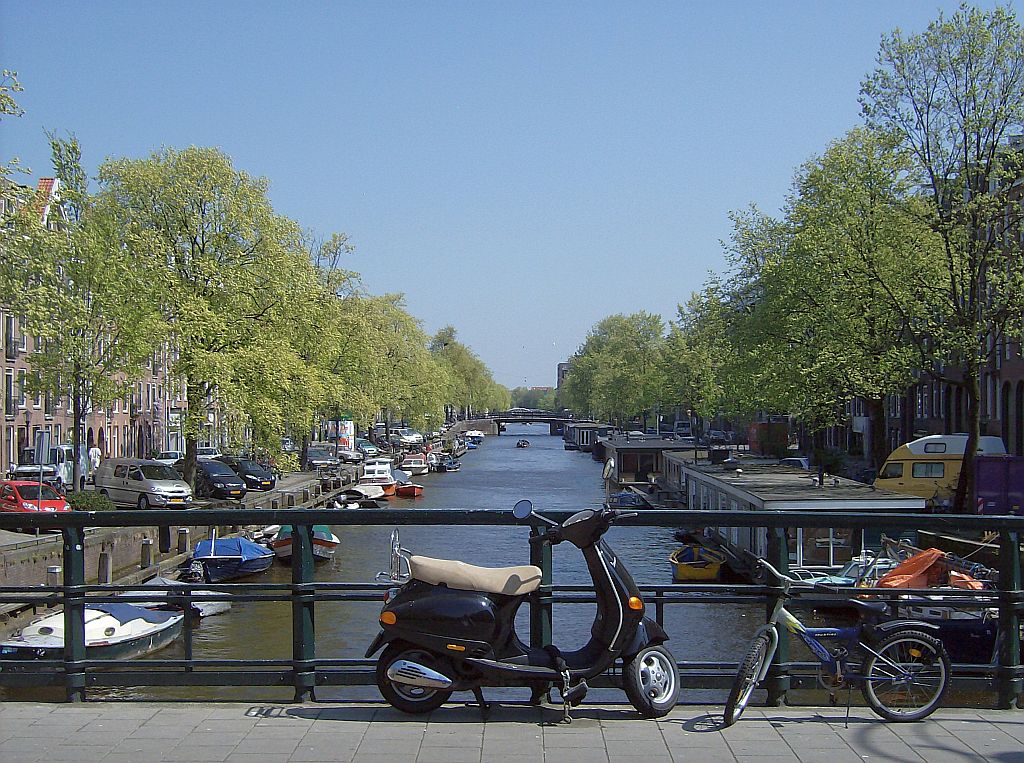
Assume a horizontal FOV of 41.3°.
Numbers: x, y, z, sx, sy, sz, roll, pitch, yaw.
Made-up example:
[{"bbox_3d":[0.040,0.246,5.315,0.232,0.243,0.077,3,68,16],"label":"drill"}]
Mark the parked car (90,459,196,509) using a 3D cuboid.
[{"bbox_3d":[-14.373,3.920,52.740,4.750,1.920,1.820,-1,-1,44],"label":"parked car"}]

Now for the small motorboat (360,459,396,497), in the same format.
[{"bbox_3d":[-8.050,5.761,82.202,2.250,2.150,6.200,0,-1,-3],"label":"small motorboat"}]

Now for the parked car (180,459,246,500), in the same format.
[{"bbox_3d":[-13.200,4.177,58.629,1.720,1.580,4.200,1,-2,-43],"label":"parked car"}]

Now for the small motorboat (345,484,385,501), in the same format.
[{"bbox_3d":[-8.450,6.289,78.590,2.000,0.850,4.400,0,-1,-8],"label":"small motorboat"}]

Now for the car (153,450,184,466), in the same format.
[{"bbox_3d":[-17.670,4.330,71.936,1.720,1.450,4.200,0,-1,2],"label":"car"}]

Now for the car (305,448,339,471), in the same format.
[{"bbox_3d":[-12.300,4.740,82.922,1.700,1.420,4.300,1,-1,-33],"label":"car"}]

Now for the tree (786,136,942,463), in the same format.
[{"bbox_3d":[14.181,-2.729,54.555,6.700,14.700,6.700,0,-1,0],"label":"tree"}]

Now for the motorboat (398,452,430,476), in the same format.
[{"bbox_3d":[-7.600,6.422,105.393,2.150,1.750,5.500,0,-1,-4],"label":"motorboat"}]

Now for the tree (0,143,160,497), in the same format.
[{"bbox_3d":[-16.200,-2.235,51.055,6.000,14.100,6.000,0,-1,0],"label":"tree"}]

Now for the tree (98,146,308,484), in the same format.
[{"bbox_3d":[-12.716,-2.317,55.852,8.600,14.400,8.600,0,-1,0],"label":"tree"}]

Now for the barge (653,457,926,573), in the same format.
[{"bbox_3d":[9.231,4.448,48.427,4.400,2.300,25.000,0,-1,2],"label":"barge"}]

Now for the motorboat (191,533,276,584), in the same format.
[{"bbox_3d":[-8.500,5.450,41.500,1.600,1.350,4.000,-1,-2,33],"label":"motorboat"}]

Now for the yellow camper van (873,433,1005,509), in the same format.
[{"bbox_3d":[14.423,3.183,46.549,4.650,2.750,1.900,-1,-1,15],"label":"yellow camper van"}]

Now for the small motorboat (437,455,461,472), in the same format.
[{"bbox_3d":[-5.300,6.726,112.889,1.800,1.400,4.600,0,-1,-10],"label":"small motorboat"}]

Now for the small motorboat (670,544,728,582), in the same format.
[{"bbox_3d":[5.720,5.572,42.298,1.700,0.800,3.600,0,-1,6],"label":"small motorboat"}]

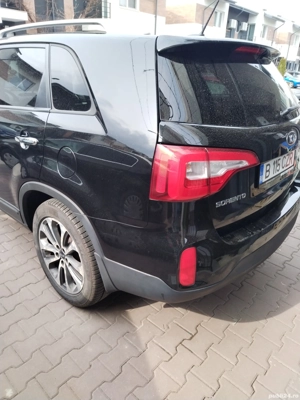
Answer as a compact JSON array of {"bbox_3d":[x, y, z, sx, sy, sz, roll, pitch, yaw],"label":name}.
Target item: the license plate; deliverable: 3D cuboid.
[{"bbox_3d":[0.780,-0.211,1.828,0.020,0.110,0.520,16,28,40],"label":"license plate"}]

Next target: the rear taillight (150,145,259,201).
[{"bbox_3d":[0.273,-0.160,1.335,0.238,0.259,0.553,22,32,37],"label":"rear taillight"}]

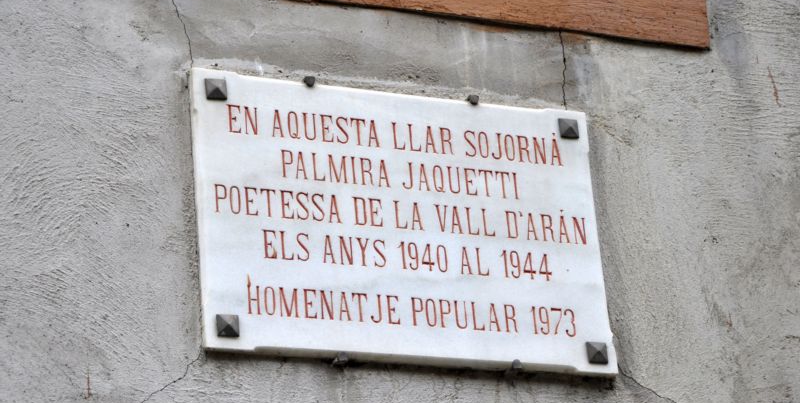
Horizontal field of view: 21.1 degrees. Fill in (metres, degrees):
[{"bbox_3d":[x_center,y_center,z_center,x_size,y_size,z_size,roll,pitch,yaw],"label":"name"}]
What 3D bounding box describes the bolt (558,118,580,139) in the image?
[{"bbox_3d":[0.247,-0.106,3.123,0.029,0.029,0.009,5,-25,-22],"label":"bolt"}]

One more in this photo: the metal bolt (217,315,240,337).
[{"bbox_3d":[-0.221,0.160,2.783,0.029,0.029,0.009,5,-25,-22],"label":"metal bolt"}]

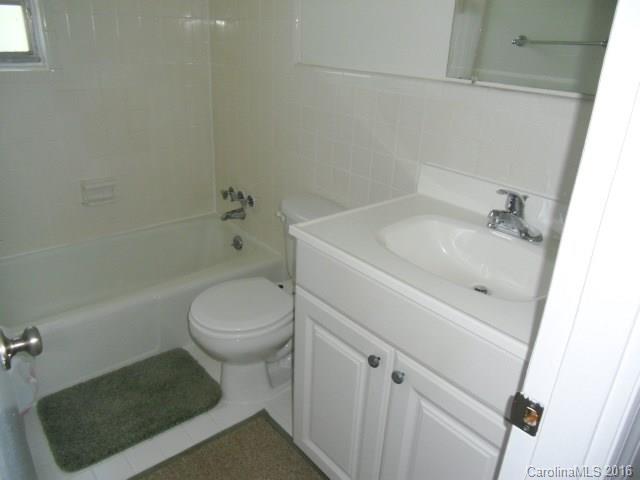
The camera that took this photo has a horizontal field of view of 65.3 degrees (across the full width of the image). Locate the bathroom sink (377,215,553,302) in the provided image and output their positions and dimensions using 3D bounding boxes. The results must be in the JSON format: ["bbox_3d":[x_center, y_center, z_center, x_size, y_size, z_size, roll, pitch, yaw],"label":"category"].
[{"bbox_3d":[0.387,0.092,1.319,0.352,0.140,0.520,-16,29,-36],"label":"bathroom sink"}]

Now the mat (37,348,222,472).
[{"bbox_3d":[-0.743,0.626,1.974,0.616,0.020,0.457,-16,29,-36],"label":"mat"}]

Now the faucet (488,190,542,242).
[{"bbox_3d":[0.515,-0.070,1.345,0.188,0.145,0.155,-16,29,-36],"label":"faucet"}]

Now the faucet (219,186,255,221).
[{"bbox_3d":[-0.483,-0.174,2.708,0.137,0.149,0.260,-16,29,-36],"label":"faucet"}]

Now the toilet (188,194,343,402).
[{"bbox_3d":[-0.166,0.269,1.971,0.665,0.719,0.440,-16,29,-36],"label":"toilet"}]

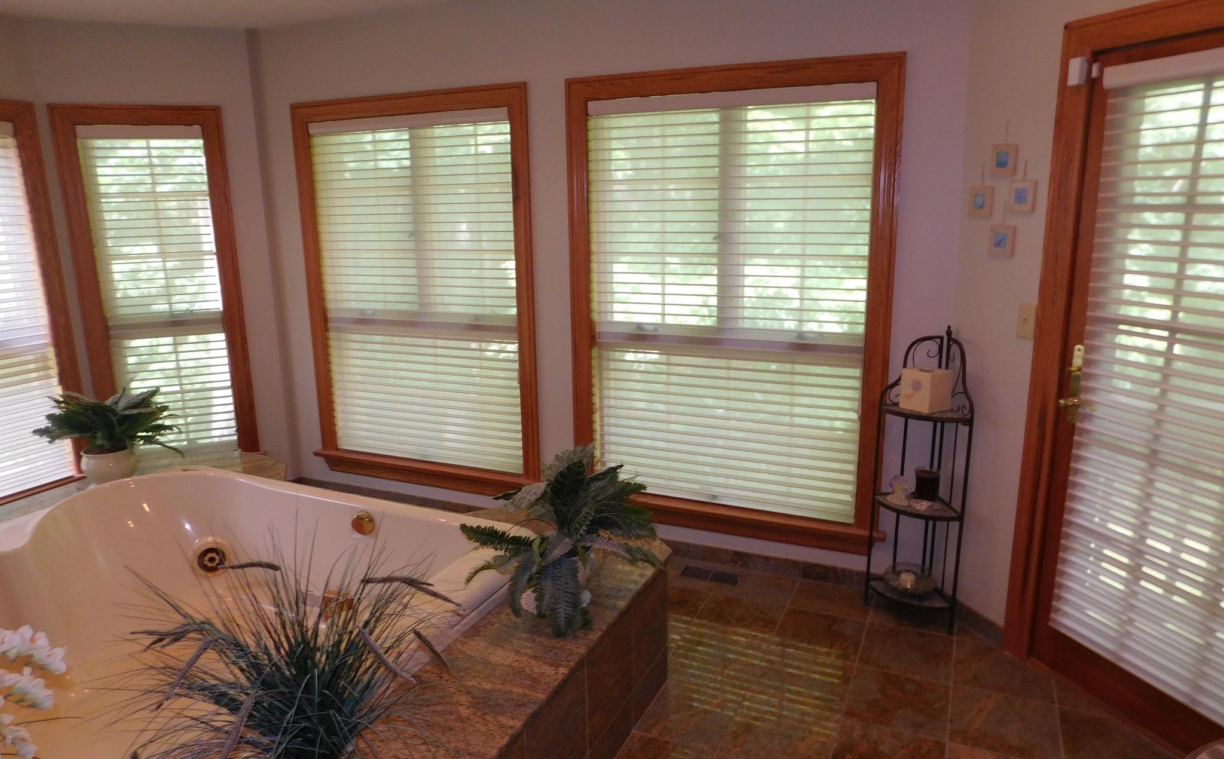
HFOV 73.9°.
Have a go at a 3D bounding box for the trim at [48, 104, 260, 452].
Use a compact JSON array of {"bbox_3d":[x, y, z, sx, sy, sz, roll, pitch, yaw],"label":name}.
[{"bbox_3d":[-2.294,-0.424,4.151,0.774,1.859,0.090,-5,13,-18],"label":"trim"}]

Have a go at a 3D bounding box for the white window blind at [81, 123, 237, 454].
[{"bbox_3d":[-2.296,-0.421,4.183,0.543,1.688,0.060,-5,13,-18],"label":"white window blind"}]

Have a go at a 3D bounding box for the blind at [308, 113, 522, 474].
[{"bbox_3d":[-0.965,-0.404,3.987,1.151,1.688,0.060,5,14,24],"label":"blind"}]

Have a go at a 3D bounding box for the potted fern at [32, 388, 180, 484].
[{"bbox_3d":[-2.071,0.231,3.342,0.583,0.412,0.543,-9,15,-32],"label":"potted fern"}]

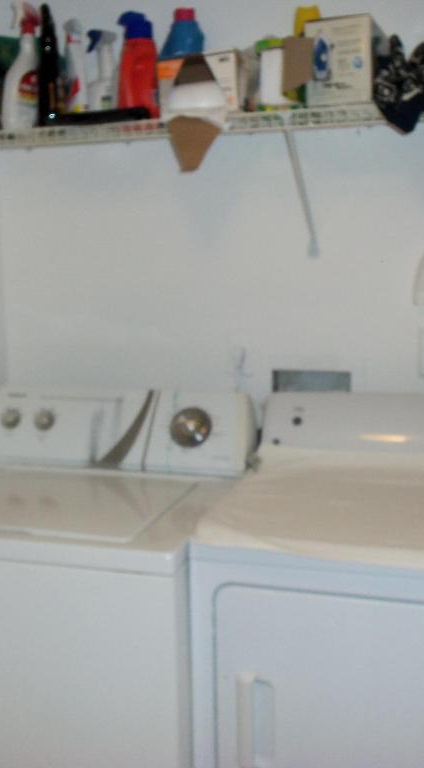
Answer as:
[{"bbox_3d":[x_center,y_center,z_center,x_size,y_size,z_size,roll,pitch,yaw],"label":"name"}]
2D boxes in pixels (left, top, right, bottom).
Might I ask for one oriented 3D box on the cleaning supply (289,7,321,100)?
[{"bbox_3d":[0.205,-0.693,1.857,0.070,0.244,0.065,1,8,17],"label":"cleaning supply"}]

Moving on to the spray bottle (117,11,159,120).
[{"bbox_3d":[-0.159,-0.678,1.852,0.090,0.225,0.070,-4,8,-23],"label":"spray bottle"}]

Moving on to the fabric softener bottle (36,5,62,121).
[{"bbox_3d":[-0.360,-0.701,1.899,0.053,0.265,0.060,3,8,26],"label":"fabric softener bottle"}]

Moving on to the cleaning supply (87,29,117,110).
[{"bbox_3d":[-0.248,-0.691,1.951,0.085,0.228,0.060,-3,7,-13],"label":"cleaning supply"}]

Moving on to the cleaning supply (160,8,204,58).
[{"bbox_3d":[-0.067,-0.723,1.966,0.130,0.283,0.095,1,8,17],"label":"cleaning supply"}]

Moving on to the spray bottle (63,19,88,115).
[{"bbox_3d":[-0.310,-0.704,1.968,0.075,0.253,0.057,-6,9,-38],"label":"spray bottle"}]

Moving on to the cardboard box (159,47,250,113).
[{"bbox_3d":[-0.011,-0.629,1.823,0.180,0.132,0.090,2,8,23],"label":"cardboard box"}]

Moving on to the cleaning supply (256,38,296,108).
[{"bbox_3d":[0.139,-0.632,1.769,0.095,0.148,0.090,1,8,17],"label":"cleaning supply"}]

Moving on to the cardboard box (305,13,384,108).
[{"bbox_3d":[0.289,-0.646,1.790,0.131,0.165,0.215,2,8,20],"label":"cardboard box"}]

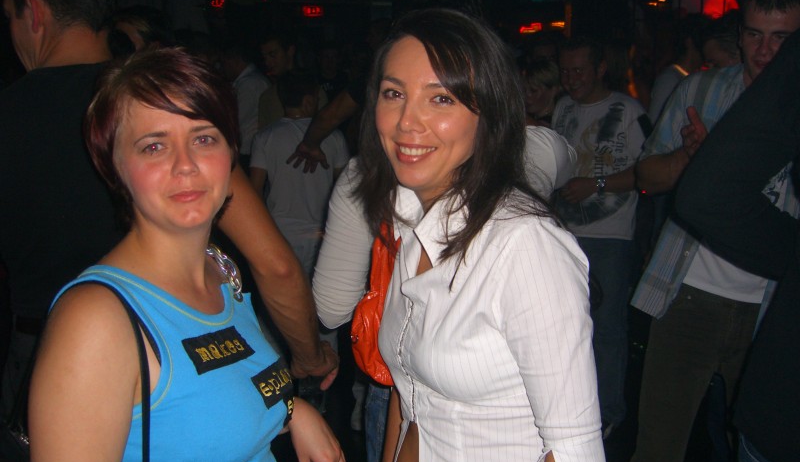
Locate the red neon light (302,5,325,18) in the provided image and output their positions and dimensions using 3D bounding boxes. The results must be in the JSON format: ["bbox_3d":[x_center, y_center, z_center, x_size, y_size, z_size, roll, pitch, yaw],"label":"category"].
[{"bbox_3d":[-0.985,-2.500,10.000,0.260,0.150,0.060,-1,11,-3],"label":"red neon light"}]

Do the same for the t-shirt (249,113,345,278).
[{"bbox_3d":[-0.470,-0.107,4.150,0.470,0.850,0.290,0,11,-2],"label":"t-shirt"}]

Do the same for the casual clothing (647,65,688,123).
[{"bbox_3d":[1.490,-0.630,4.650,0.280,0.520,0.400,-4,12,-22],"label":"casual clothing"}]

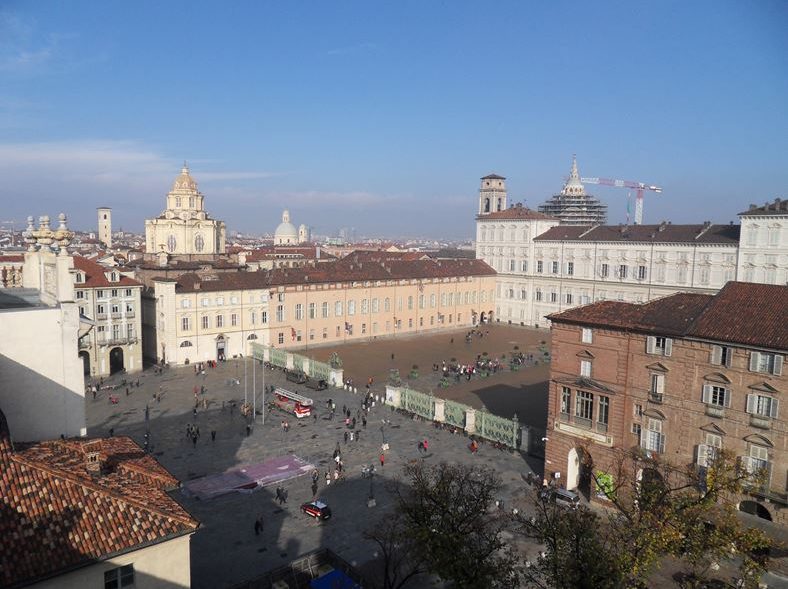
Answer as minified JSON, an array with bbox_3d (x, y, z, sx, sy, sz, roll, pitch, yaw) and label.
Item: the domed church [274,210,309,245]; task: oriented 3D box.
[{"bbox_3d":[-84.120,-41.010,446.290,23.000,55.220,25.000,-4,8,-42],"label":"domed church"}]

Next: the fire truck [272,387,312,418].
[{"bbox_3d":[-18.940,20.140,101.870,2.500,3.300,9.500,-4,8,-42],"label":"fire truck"}]

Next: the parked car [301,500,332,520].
[{"bbox_3d":[-9.130,24.950,63.620,3.650,1.540,1.620,6,7,41],"label":"parked car"}]

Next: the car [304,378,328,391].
[{"bbox_3d":[-16.700,19.230,118.240,2.000,1.950,4.600,-4,8,-42],"label":"car"}]

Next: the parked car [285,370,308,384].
[{"bbox_3d":[-22.130,18.610,123.680,2.000,1.950,4.600,-4,8,-42],"label":"parked car"}]

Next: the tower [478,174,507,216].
[{"bbox_3d":[50.900,-28.690,285.070,9.700,66.370,9.700,-4,8,-42],"label":"tower"}]

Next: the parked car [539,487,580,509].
[{"bbox_3d":[20.560,24.980,67.630,1.800,1.550,4.500,-4,8,-42],"label":"parked car"}]

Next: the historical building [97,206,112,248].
[{"bbox_3d":[-191.960,-32.230,363.670,6.900,50.940,6.900,-4,8,-42],"label":"historical building"}]

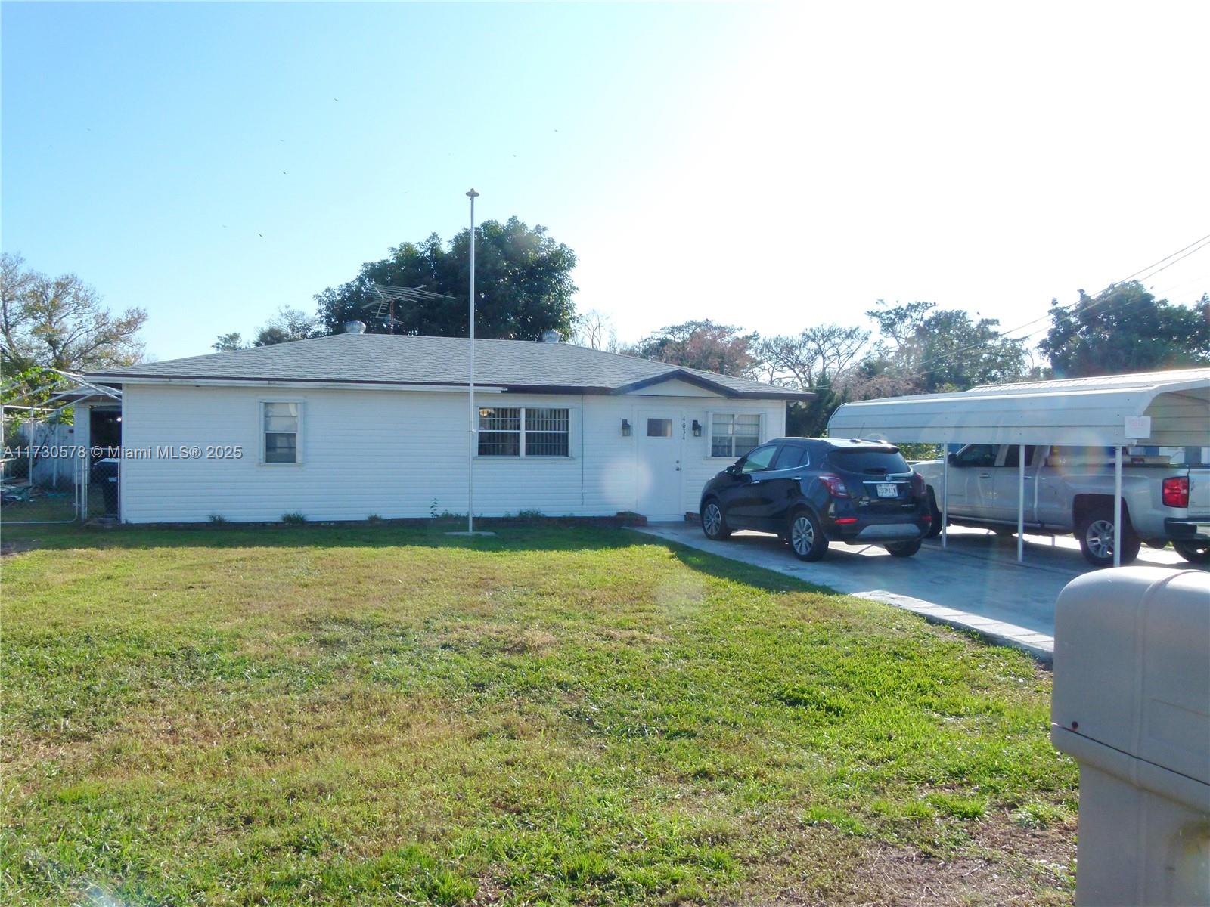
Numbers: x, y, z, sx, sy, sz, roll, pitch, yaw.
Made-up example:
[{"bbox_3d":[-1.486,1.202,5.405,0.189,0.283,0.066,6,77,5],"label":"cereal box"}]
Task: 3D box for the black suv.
[{"bbox_3d":[3.047,0.620,13.592,1.790,1.658,4.277,0,1,-20],"label":"black suv"}]

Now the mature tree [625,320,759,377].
[{"bbox_3d":[4.504,-3.107,46.075,7.066,7.871,6.500,1,1,0],"label":"mature tree"}]

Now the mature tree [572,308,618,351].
[{"bbox_3d":[-0.599,-3.437,46.080,2.900,8.405,2.900,1,1,0],"label":"mature tree"}]

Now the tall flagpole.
[{"bbox_3d":[-2.284,-1.592,15.000,0.230,5.909,0.230,0,1,-15],"label":"tall flagpole"}]

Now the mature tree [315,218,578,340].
[{"bbox_3d":[-5.875,-3.836,32.091,9.658,9.604,9.000,1,1,0],"label":"mature tree"}]

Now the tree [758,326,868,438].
[{"bbox_3d":[10.212,-2.697,43.070,5.582,7.307,5.300,1,1,0],"label":"tree"}]

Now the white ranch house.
[{"bbox_3d":[-3.162,-0.686,19.714,13.033,3.864,8.237,0,1,-15],"label":"white ranch house"}]

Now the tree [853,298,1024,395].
[{"bbox_3d":[16.576,-3.263,43.082,8.373,8.595,7.500,1,1,0],"label":"tree"}]

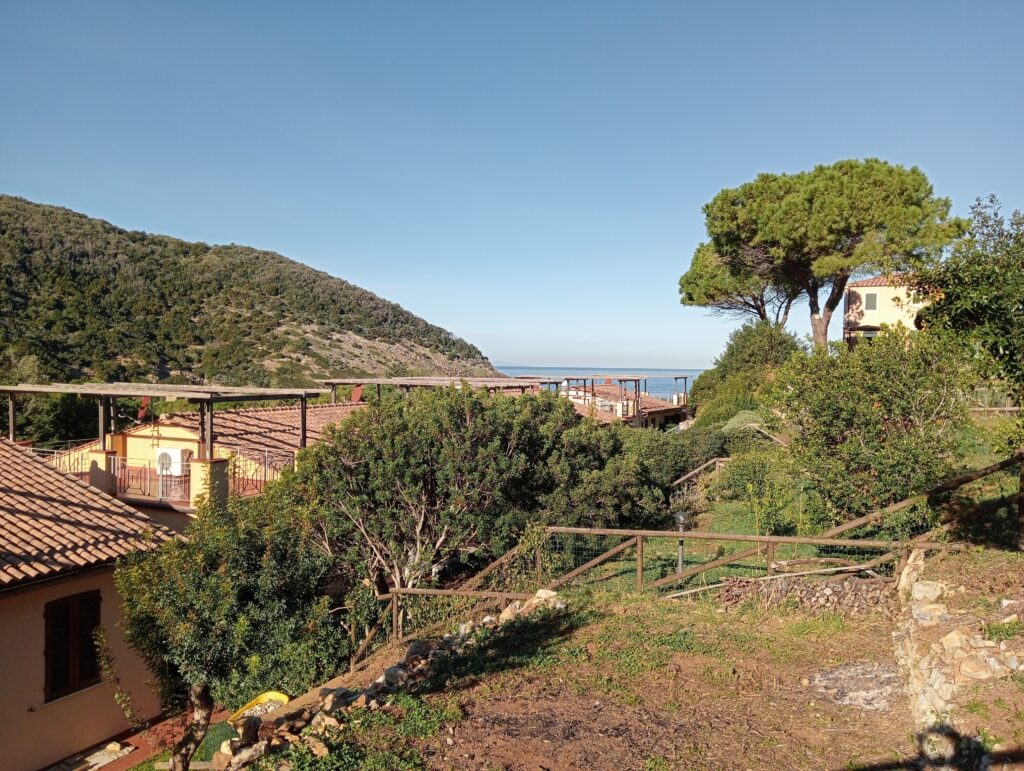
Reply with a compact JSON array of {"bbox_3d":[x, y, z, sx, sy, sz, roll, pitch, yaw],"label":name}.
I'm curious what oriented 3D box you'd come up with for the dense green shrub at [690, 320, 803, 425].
[{"bbox_3d":[9.329,-0.463,33.000,4.200,3.900,3.800,1,1,16],"label":"dense green shrub"}]

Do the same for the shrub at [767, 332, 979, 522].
[{"bbox_3d":[6.432,0.699,14.800,3.500,3.370,3.200,1,2,24],"label":"shrub"}]

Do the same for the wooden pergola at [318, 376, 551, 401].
[{"bbox_3d":[-3.100,0.604,33.500,8.000,1.700,4.000,1,2,27],"label":"wooden pergola"}]

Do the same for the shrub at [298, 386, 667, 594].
[{"bbox_3d":[-0.541,1.946,17.600,7.300,4.050,4.600,1,1,-9],"label":"shrub"}]

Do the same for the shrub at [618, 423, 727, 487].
[{"bbox_3d":[4.615,2.114,24.000,3.100,2.150,2.500,1,1,11],"label":"shrub"}]

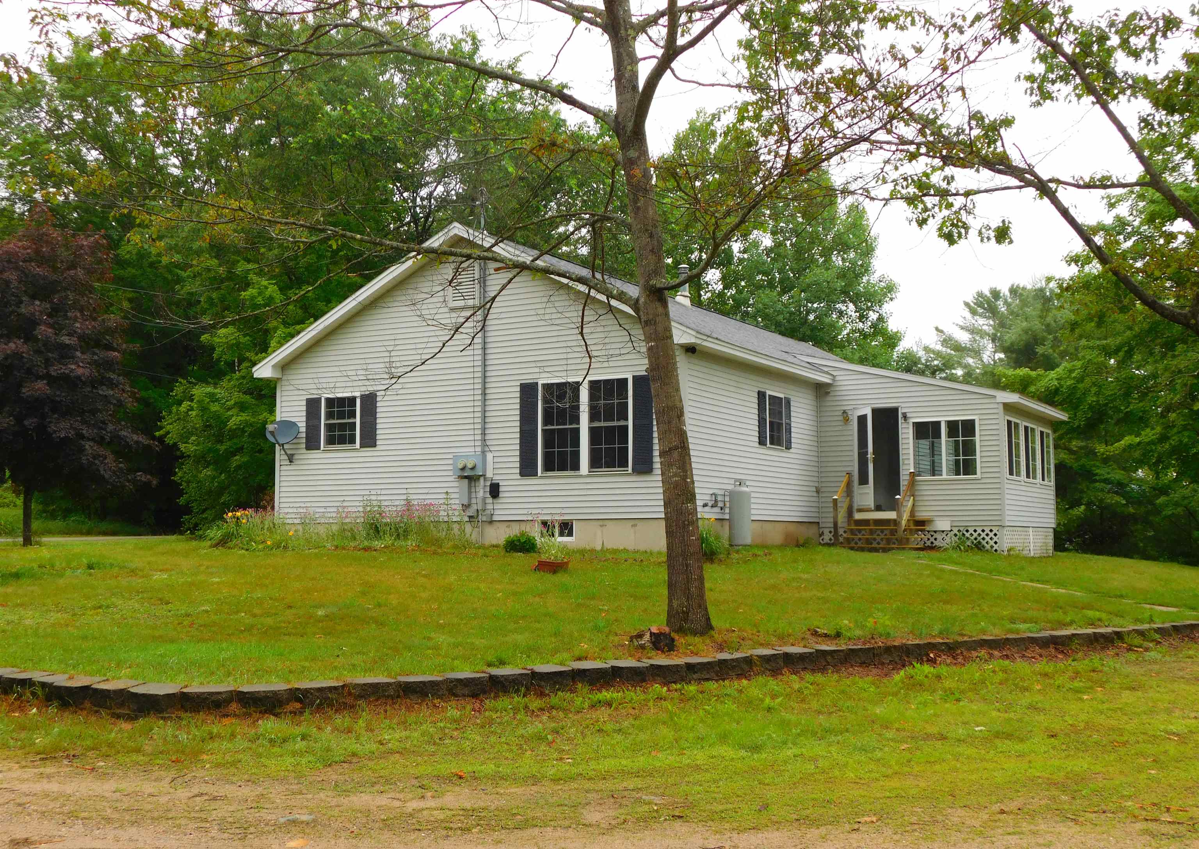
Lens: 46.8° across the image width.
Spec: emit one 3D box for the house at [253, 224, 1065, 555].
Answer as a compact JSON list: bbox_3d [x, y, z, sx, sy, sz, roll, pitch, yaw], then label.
[{"bbox_3d":[3.181,-0.083,30.910,12.960,5.930,17.200,-3,-6,28],"label":"house"}]

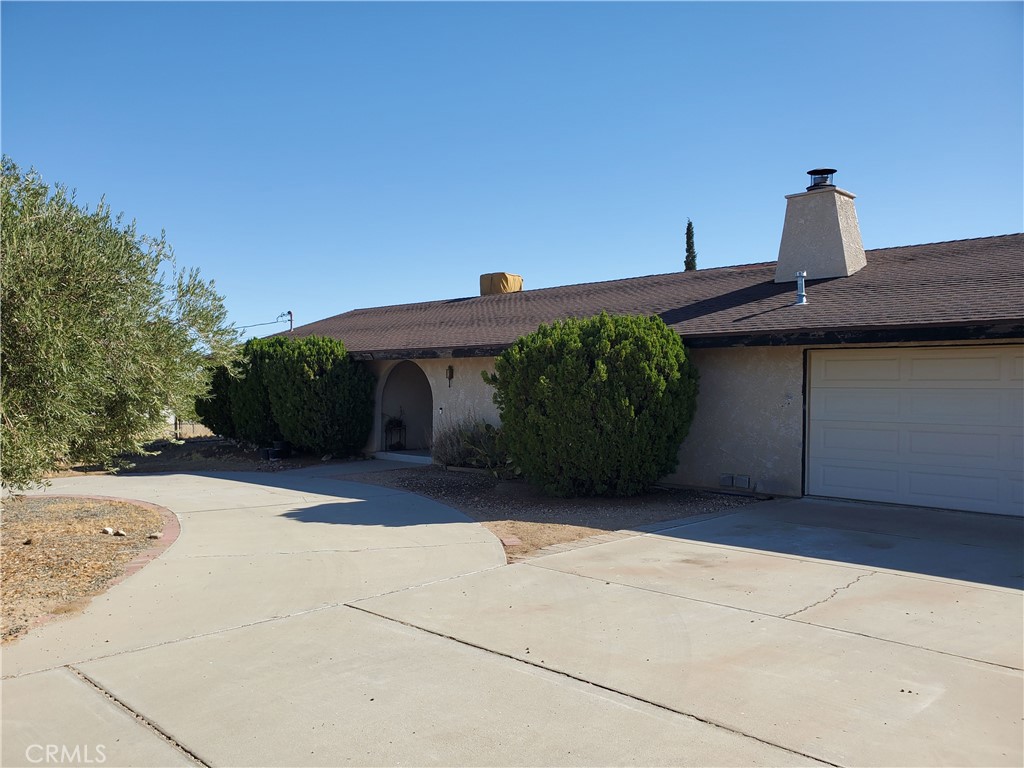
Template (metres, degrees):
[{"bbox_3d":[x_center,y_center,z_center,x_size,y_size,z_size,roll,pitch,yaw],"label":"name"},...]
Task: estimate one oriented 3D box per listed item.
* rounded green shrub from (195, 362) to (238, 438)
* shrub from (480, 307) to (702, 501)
[{"bbox_3d":[-7.469,0.478,20.700,2.000,2.170,2.000,0,-1,43],"label":"rounded green shrub"},{"bbox_3d":[1.306,0.292,11.750,3.100,2.740,2.800,0,-1,43],"label":"shrub"}]

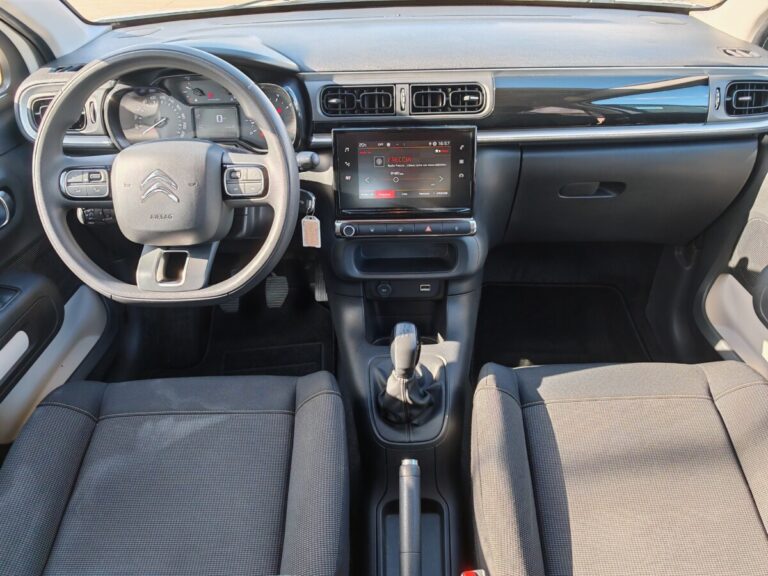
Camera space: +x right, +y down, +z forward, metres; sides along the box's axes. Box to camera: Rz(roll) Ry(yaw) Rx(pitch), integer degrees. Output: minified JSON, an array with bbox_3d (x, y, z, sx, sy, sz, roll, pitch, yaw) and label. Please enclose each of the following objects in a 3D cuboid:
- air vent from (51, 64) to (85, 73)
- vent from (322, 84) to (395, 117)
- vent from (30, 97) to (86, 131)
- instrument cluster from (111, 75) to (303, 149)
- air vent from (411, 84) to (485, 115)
[{"bbox_3d":[-0.541,-0.377,1.030,0.070,0.015,0.037,-5,24,-7],"label":"air vent"},{"bbox_3d":[-0.046,-0.327,1.045,0.128,0.052,0.035,-1,22,0],"label":"vent"},{"bbox_3d":[-0.547,-0.295,1.010,0.093,0.052,0.035,-8,23,-10],"label":"vent"},{"bbox_3d":[-0.313,-0.307,1.050,0.325,0.126,0.070,-1,15,0],"label":"instrument cluster"},{"bbox_3d":[0.110,-0.329,1.045,0.128,0.052,0.035,-1,22,0],"label":"air vent"}]

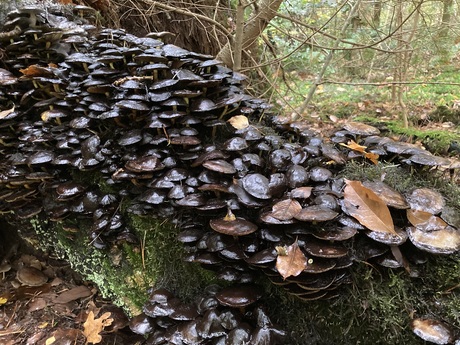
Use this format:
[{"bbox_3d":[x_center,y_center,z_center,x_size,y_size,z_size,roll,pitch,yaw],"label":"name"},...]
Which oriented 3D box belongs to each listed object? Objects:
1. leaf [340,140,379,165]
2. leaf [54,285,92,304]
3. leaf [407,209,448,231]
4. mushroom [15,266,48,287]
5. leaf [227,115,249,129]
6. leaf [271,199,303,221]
[{"bbox_3d":[0.311,-0.054,0.886,0.097,0.022,0.035,34,54,20],"label":"leaf"},{"bbox_3d":[-0.397,0.311,0.935,0.041,0.015,0.083,20,30,38],"label":"leaf"},{"bbox_3d":[0.348,0.085,0.655,0.065,0.014,0.044,11,43,9],"label":"leaf"},{"bbox_3d":[-0.544,0.286,1.020,0.078,0.024,0.076,-3,28,2],"label":"mushroom"},{"bbox_3d":[0.020,-0.128,0.950,0.058,0.012,0.044,-3,61,-6],"label":"leaf"},{"bbox_3d":[0.104,0.069,0.690,0.059,0.014,0.044,-33,48,-28],"label":"leaf"}]

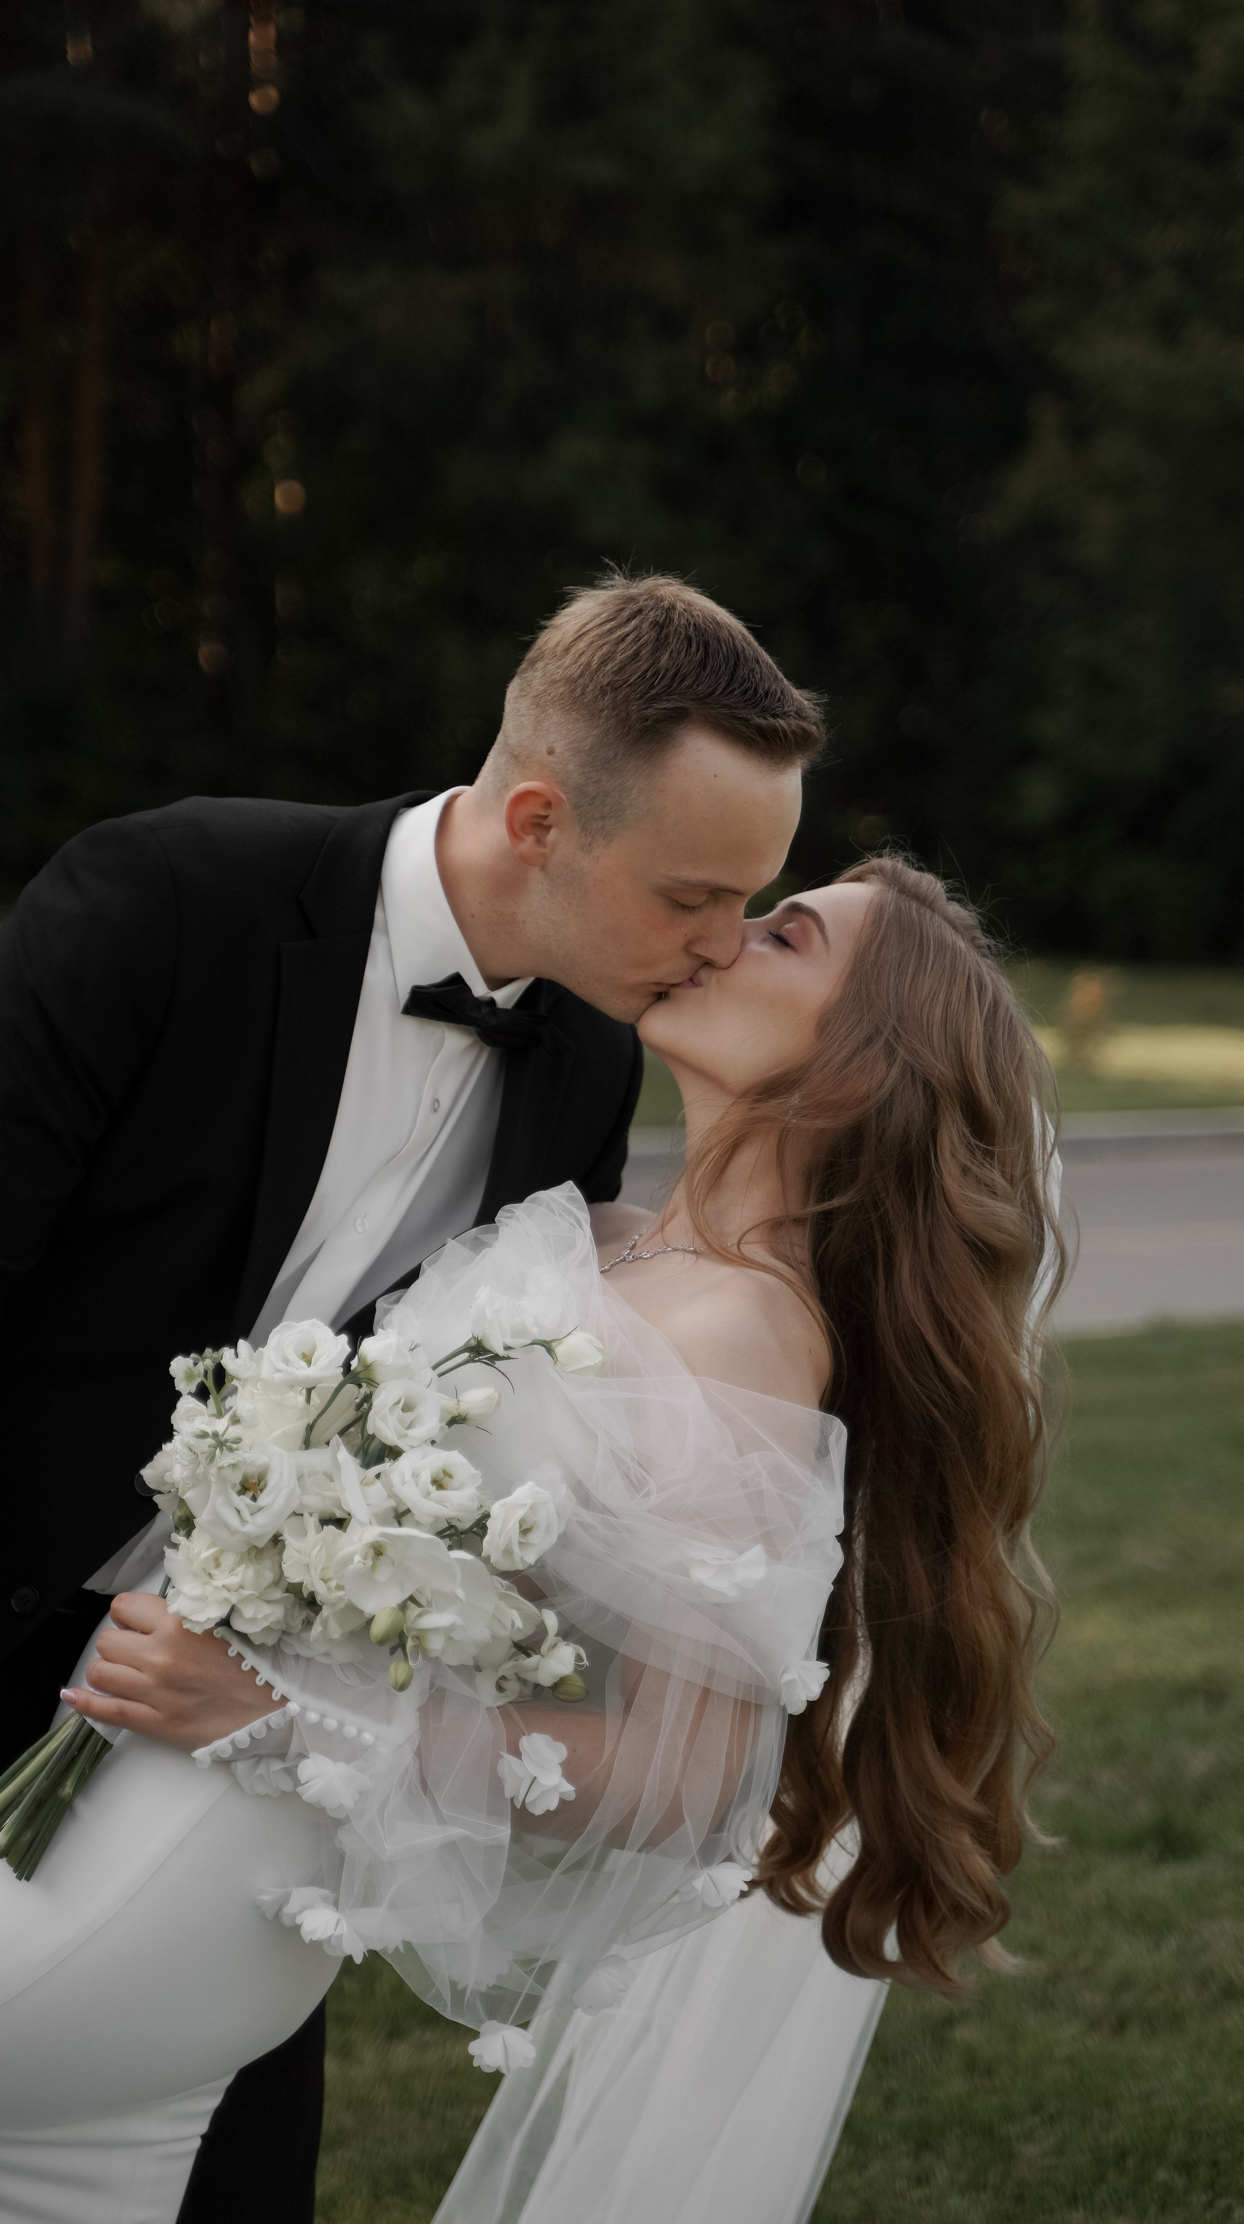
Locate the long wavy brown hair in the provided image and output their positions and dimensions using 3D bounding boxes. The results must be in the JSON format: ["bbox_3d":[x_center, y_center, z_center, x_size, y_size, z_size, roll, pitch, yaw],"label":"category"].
[{"bbox_3d":[0.169,0.207,2.830,0.240,0.750,0.250,-1,4,-9],"label":"long wavy brown hair"}]

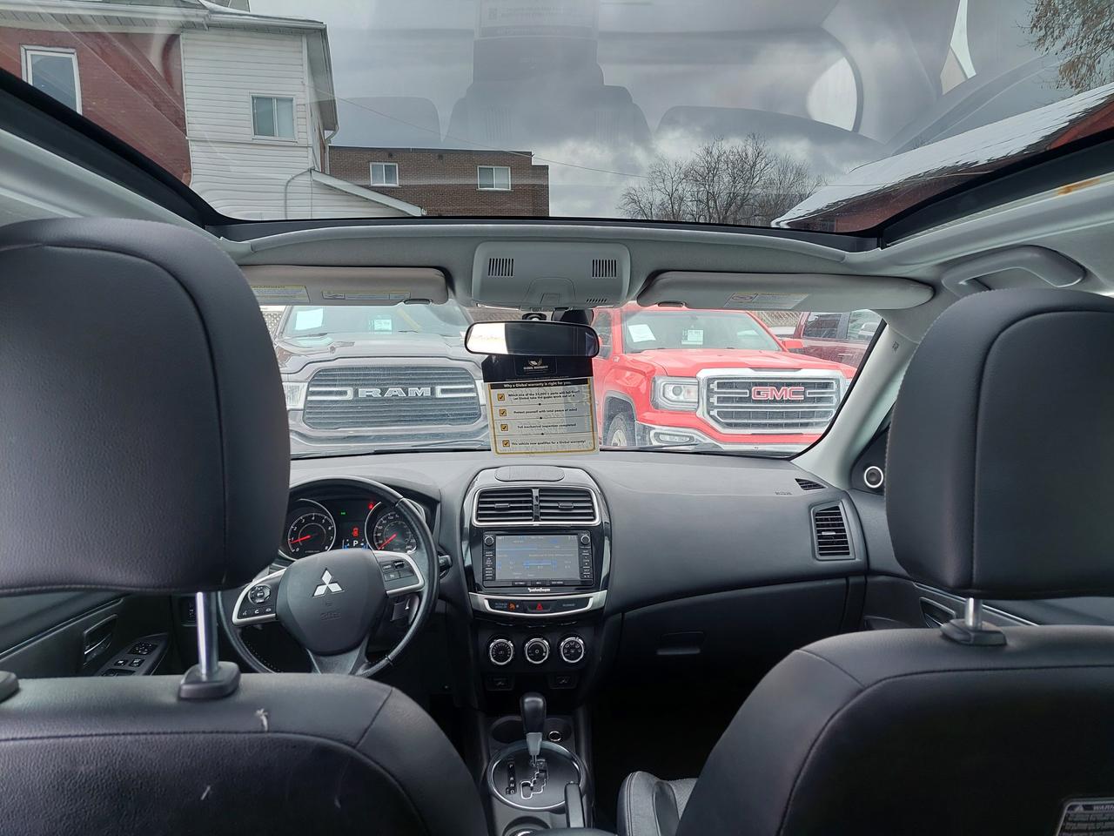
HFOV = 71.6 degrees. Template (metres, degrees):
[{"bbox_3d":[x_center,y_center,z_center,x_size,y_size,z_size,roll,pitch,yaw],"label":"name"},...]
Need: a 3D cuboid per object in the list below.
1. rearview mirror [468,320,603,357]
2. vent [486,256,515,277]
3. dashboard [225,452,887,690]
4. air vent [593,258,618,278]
[{"bbox_3d":[-0.044,-0.141,1.365,0.240,0.062,0.045,1,6,11],"label":"rearview mirror"},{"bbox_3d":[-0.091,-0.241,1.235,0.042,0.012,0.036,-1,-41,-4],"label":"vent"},{"bbox_3d":[-0.047,0.275,1.622,1.390,0.410,0.470,-1,4,-4],"label":"dashboard"},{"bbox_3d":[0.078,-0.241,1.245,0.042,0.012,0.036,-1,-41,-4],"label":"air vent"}]

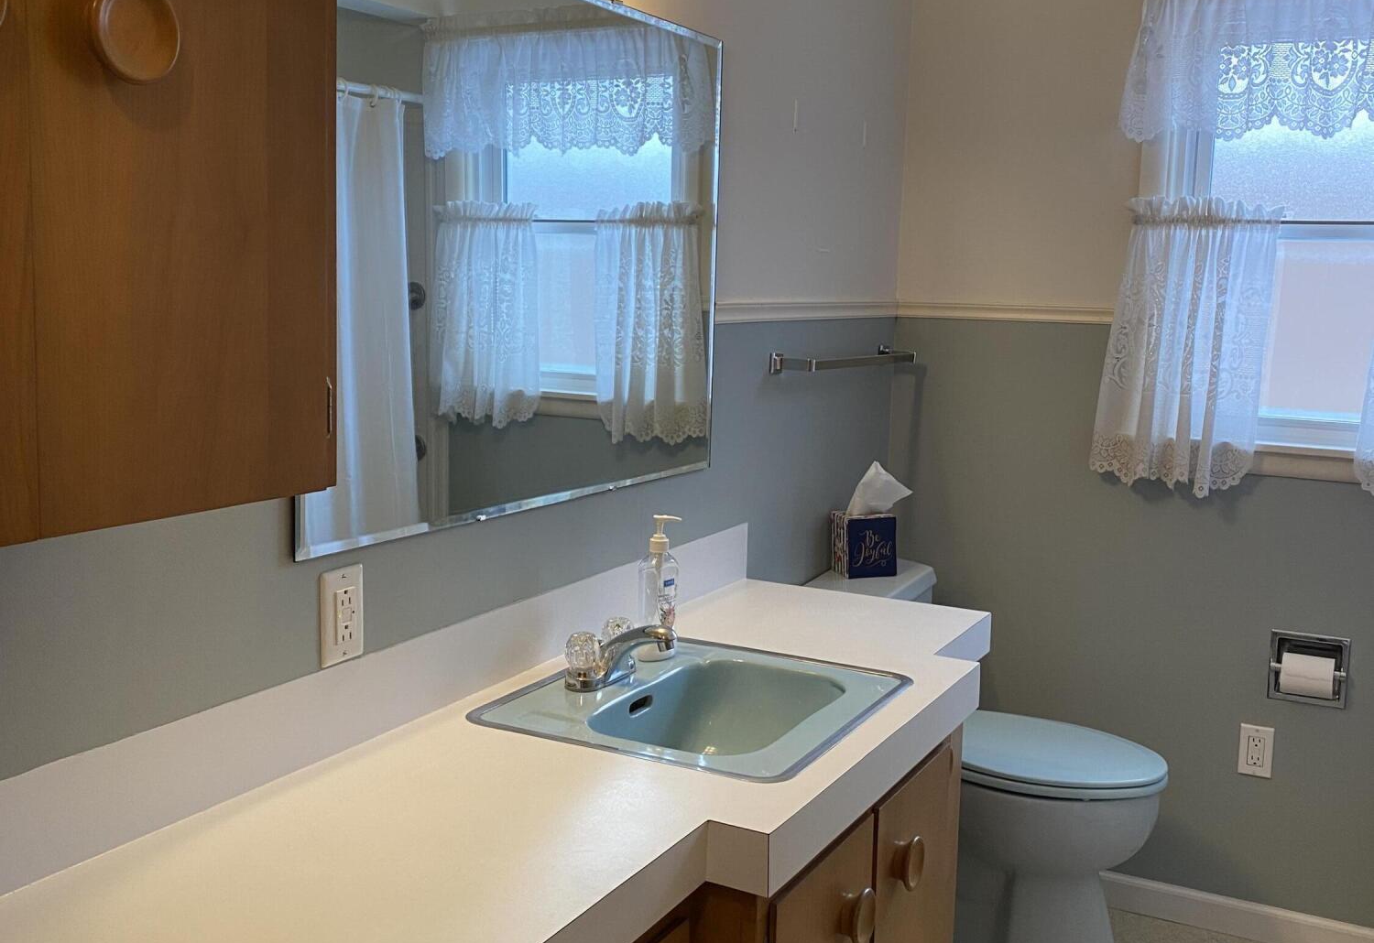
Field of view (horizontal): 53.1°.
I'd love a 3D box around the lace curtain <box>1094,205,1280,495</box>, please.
[{"bbox_3d":[1.067,-0.258,2.959,0.351,0.625,0.080,6,9,28],"label":"lace curtain"}]

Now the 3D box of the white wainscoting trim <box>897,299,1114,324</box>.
[{"bbox_3d":[0.738,-0.365,3.180,0.542,0.037,0.018,6,9,28],"label":"white wainscoting trim"}]

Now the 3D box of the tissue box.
[{"bbox_3d":[0.386,0.160,3.002,0.110,0.127,0.108,-1,9,-16],"label":"tissue box"}]

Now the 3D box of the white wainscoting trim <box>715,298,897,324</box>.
[{"bbox_3d":[0.286,-0.337,2.890,0.018,0.039,0.959,6,9,28],"label":"white wainscoting trim"}]

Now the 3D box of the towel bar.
[{"bbox_3d":[0.359,-0.246,2.975,0.085,0.040,0.677,6,9,28],"label":"towel bar"}]

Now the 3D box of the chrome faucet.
[{"bbox_3d":[-0.078,0.261,1.980,0.150,0.096,0.157,6,9,28],"label":"chrome faucet"}]

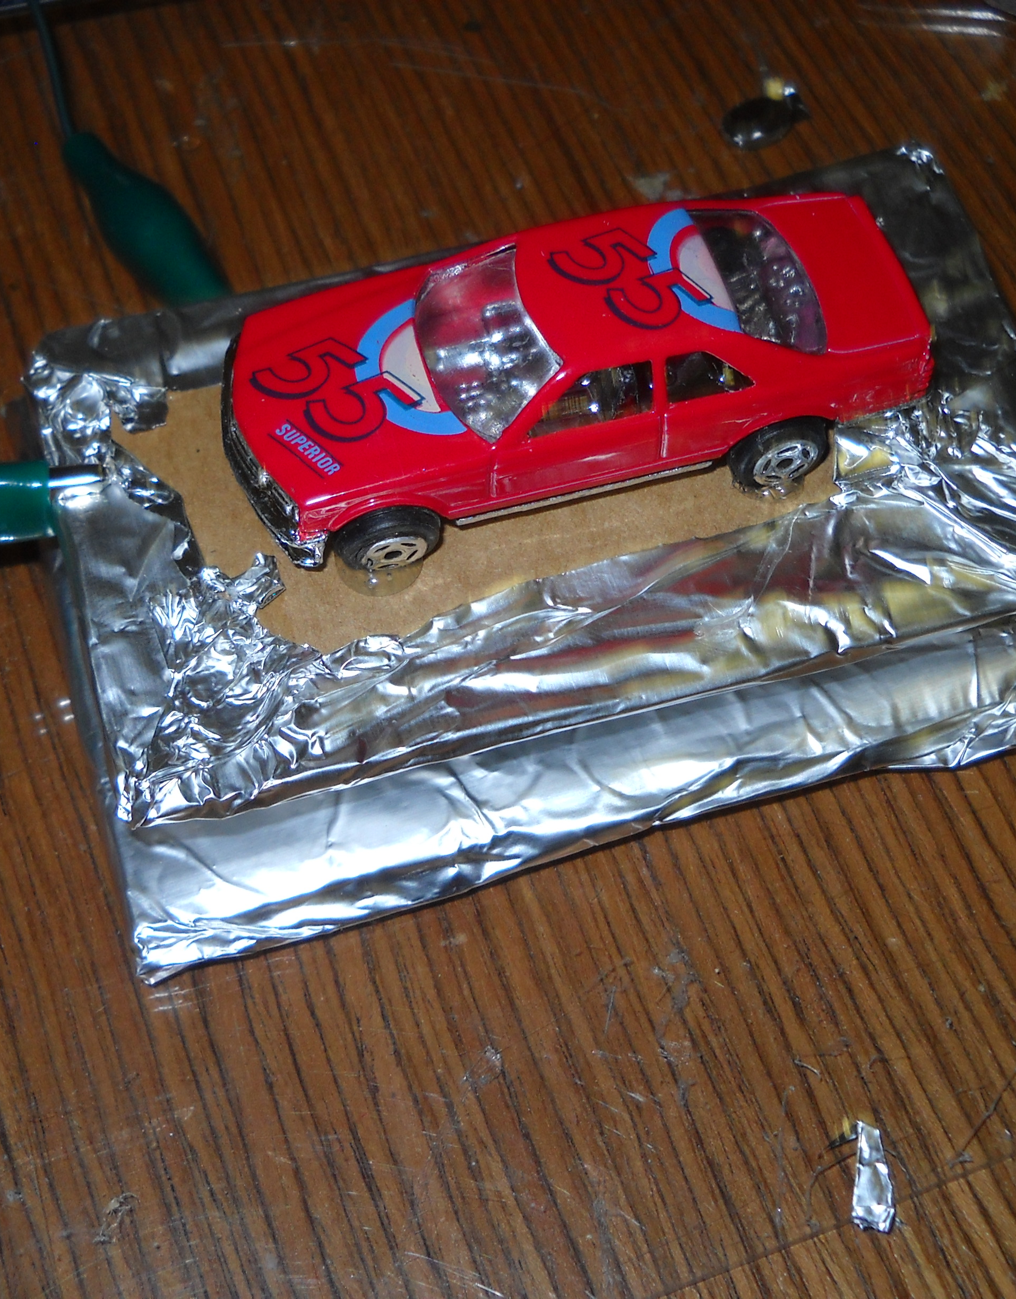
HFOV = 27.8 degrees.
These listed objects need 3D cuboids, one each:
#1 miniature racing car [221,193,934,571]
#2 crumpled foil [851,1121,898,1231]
[{"bbox_3d":[0.009,-0.034,0.238,0.077,0.023,0.031,-14,62,-8],"label":"miniature racing car"},{"bbox_3d":[0.039,0.056,0.219,0.004,0.003,0.011,2,61,1],"label":"crumpled foil"}]

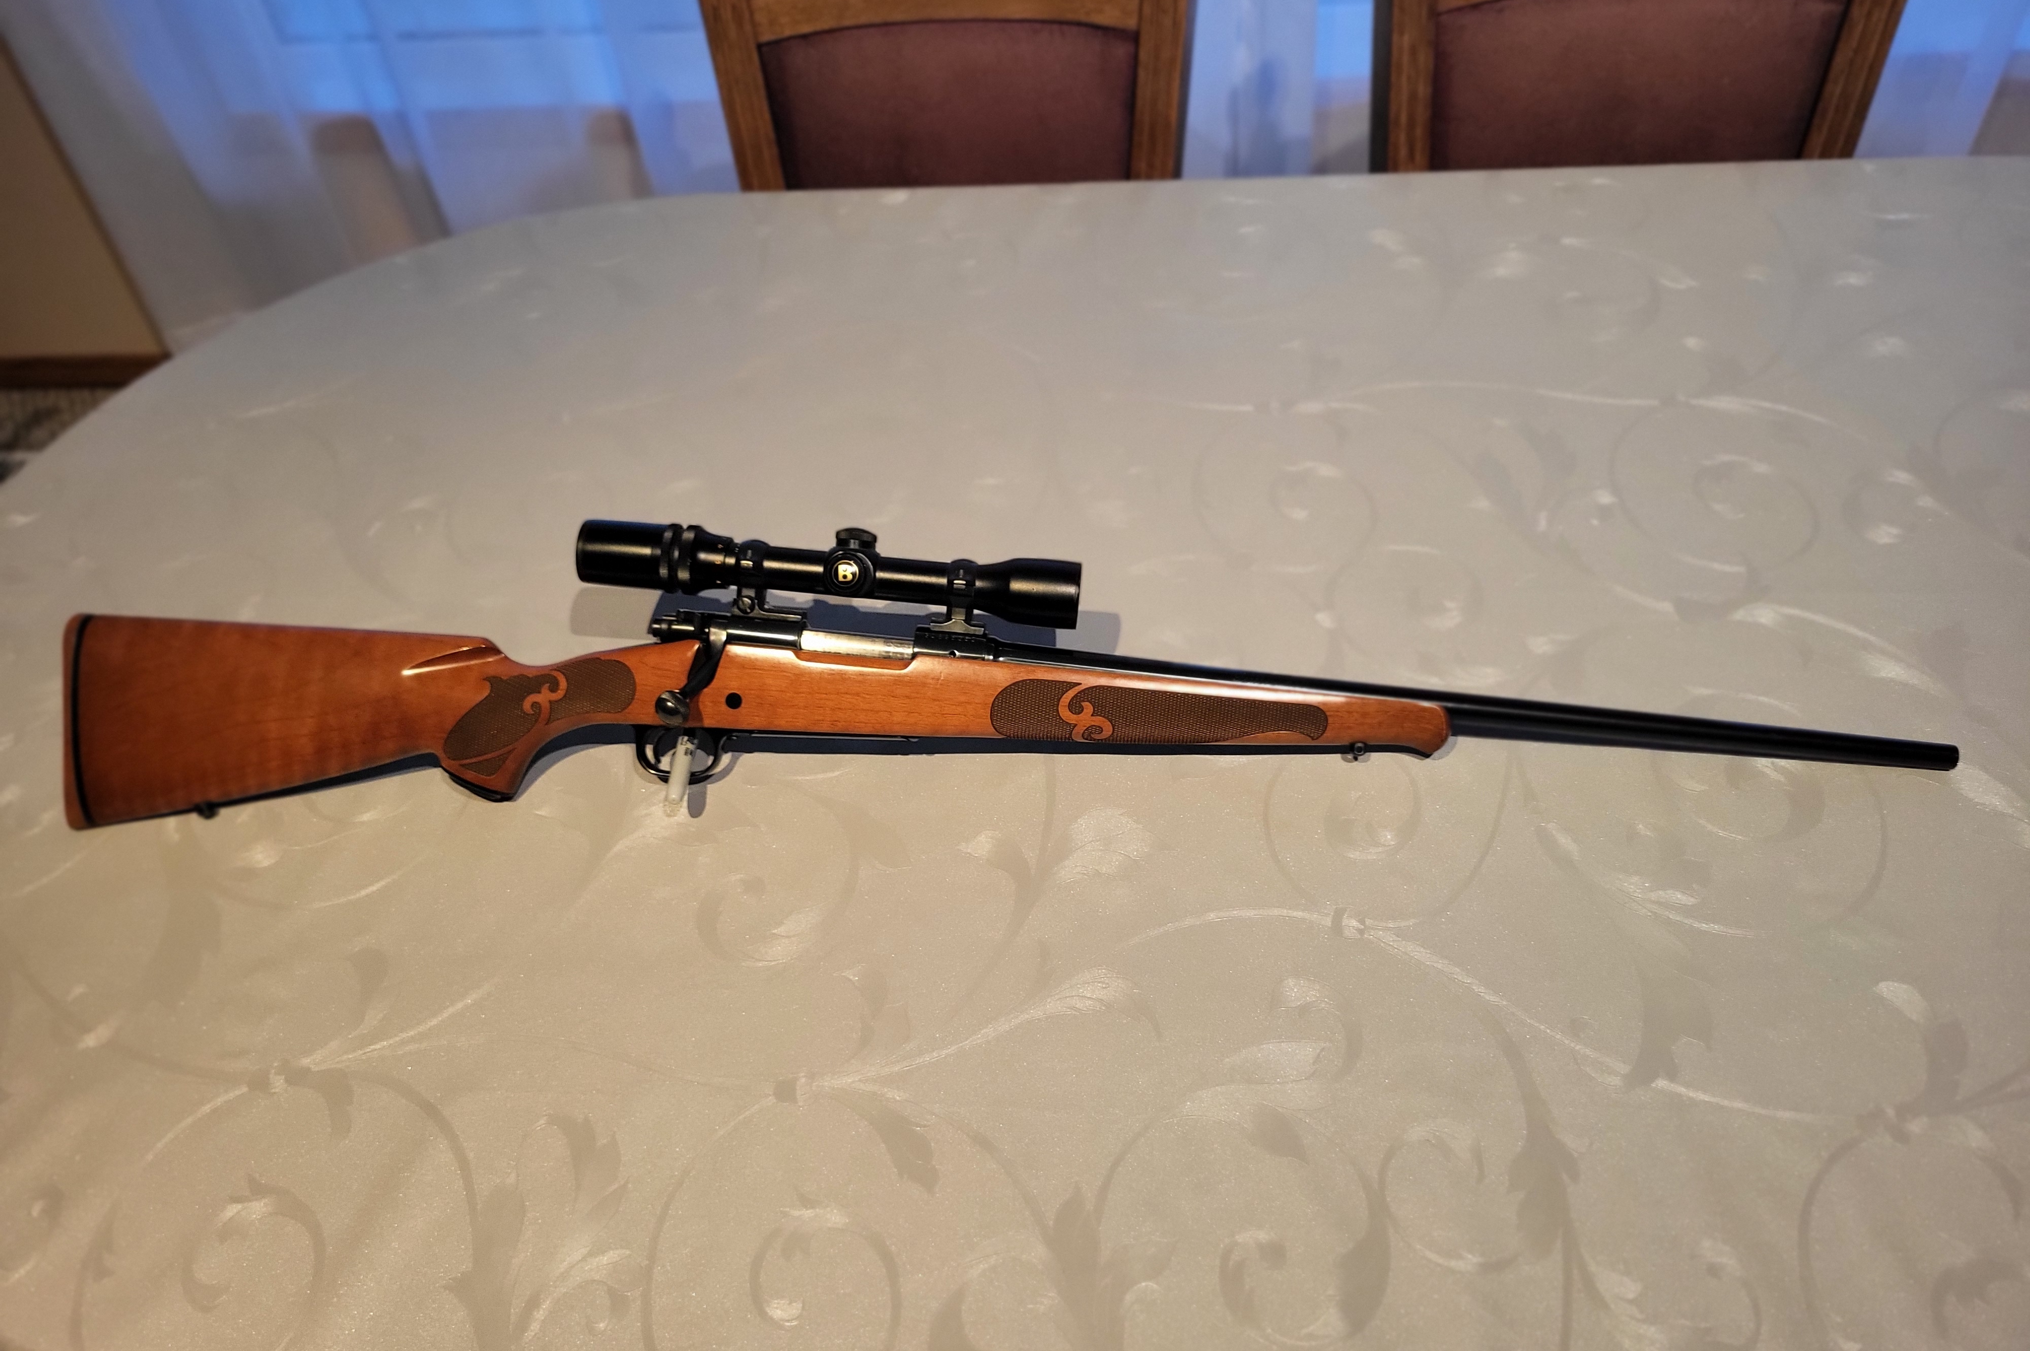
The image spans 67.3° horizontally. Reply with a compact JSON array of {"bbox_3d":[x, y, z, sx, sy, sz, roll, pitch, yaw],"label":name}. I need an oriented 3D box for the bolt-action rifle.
[{"bbox_3d":[-0.011,0.009,0.865,1.078,0.074,0.215,3,66,2],"label":"bolt-action rifle"}]

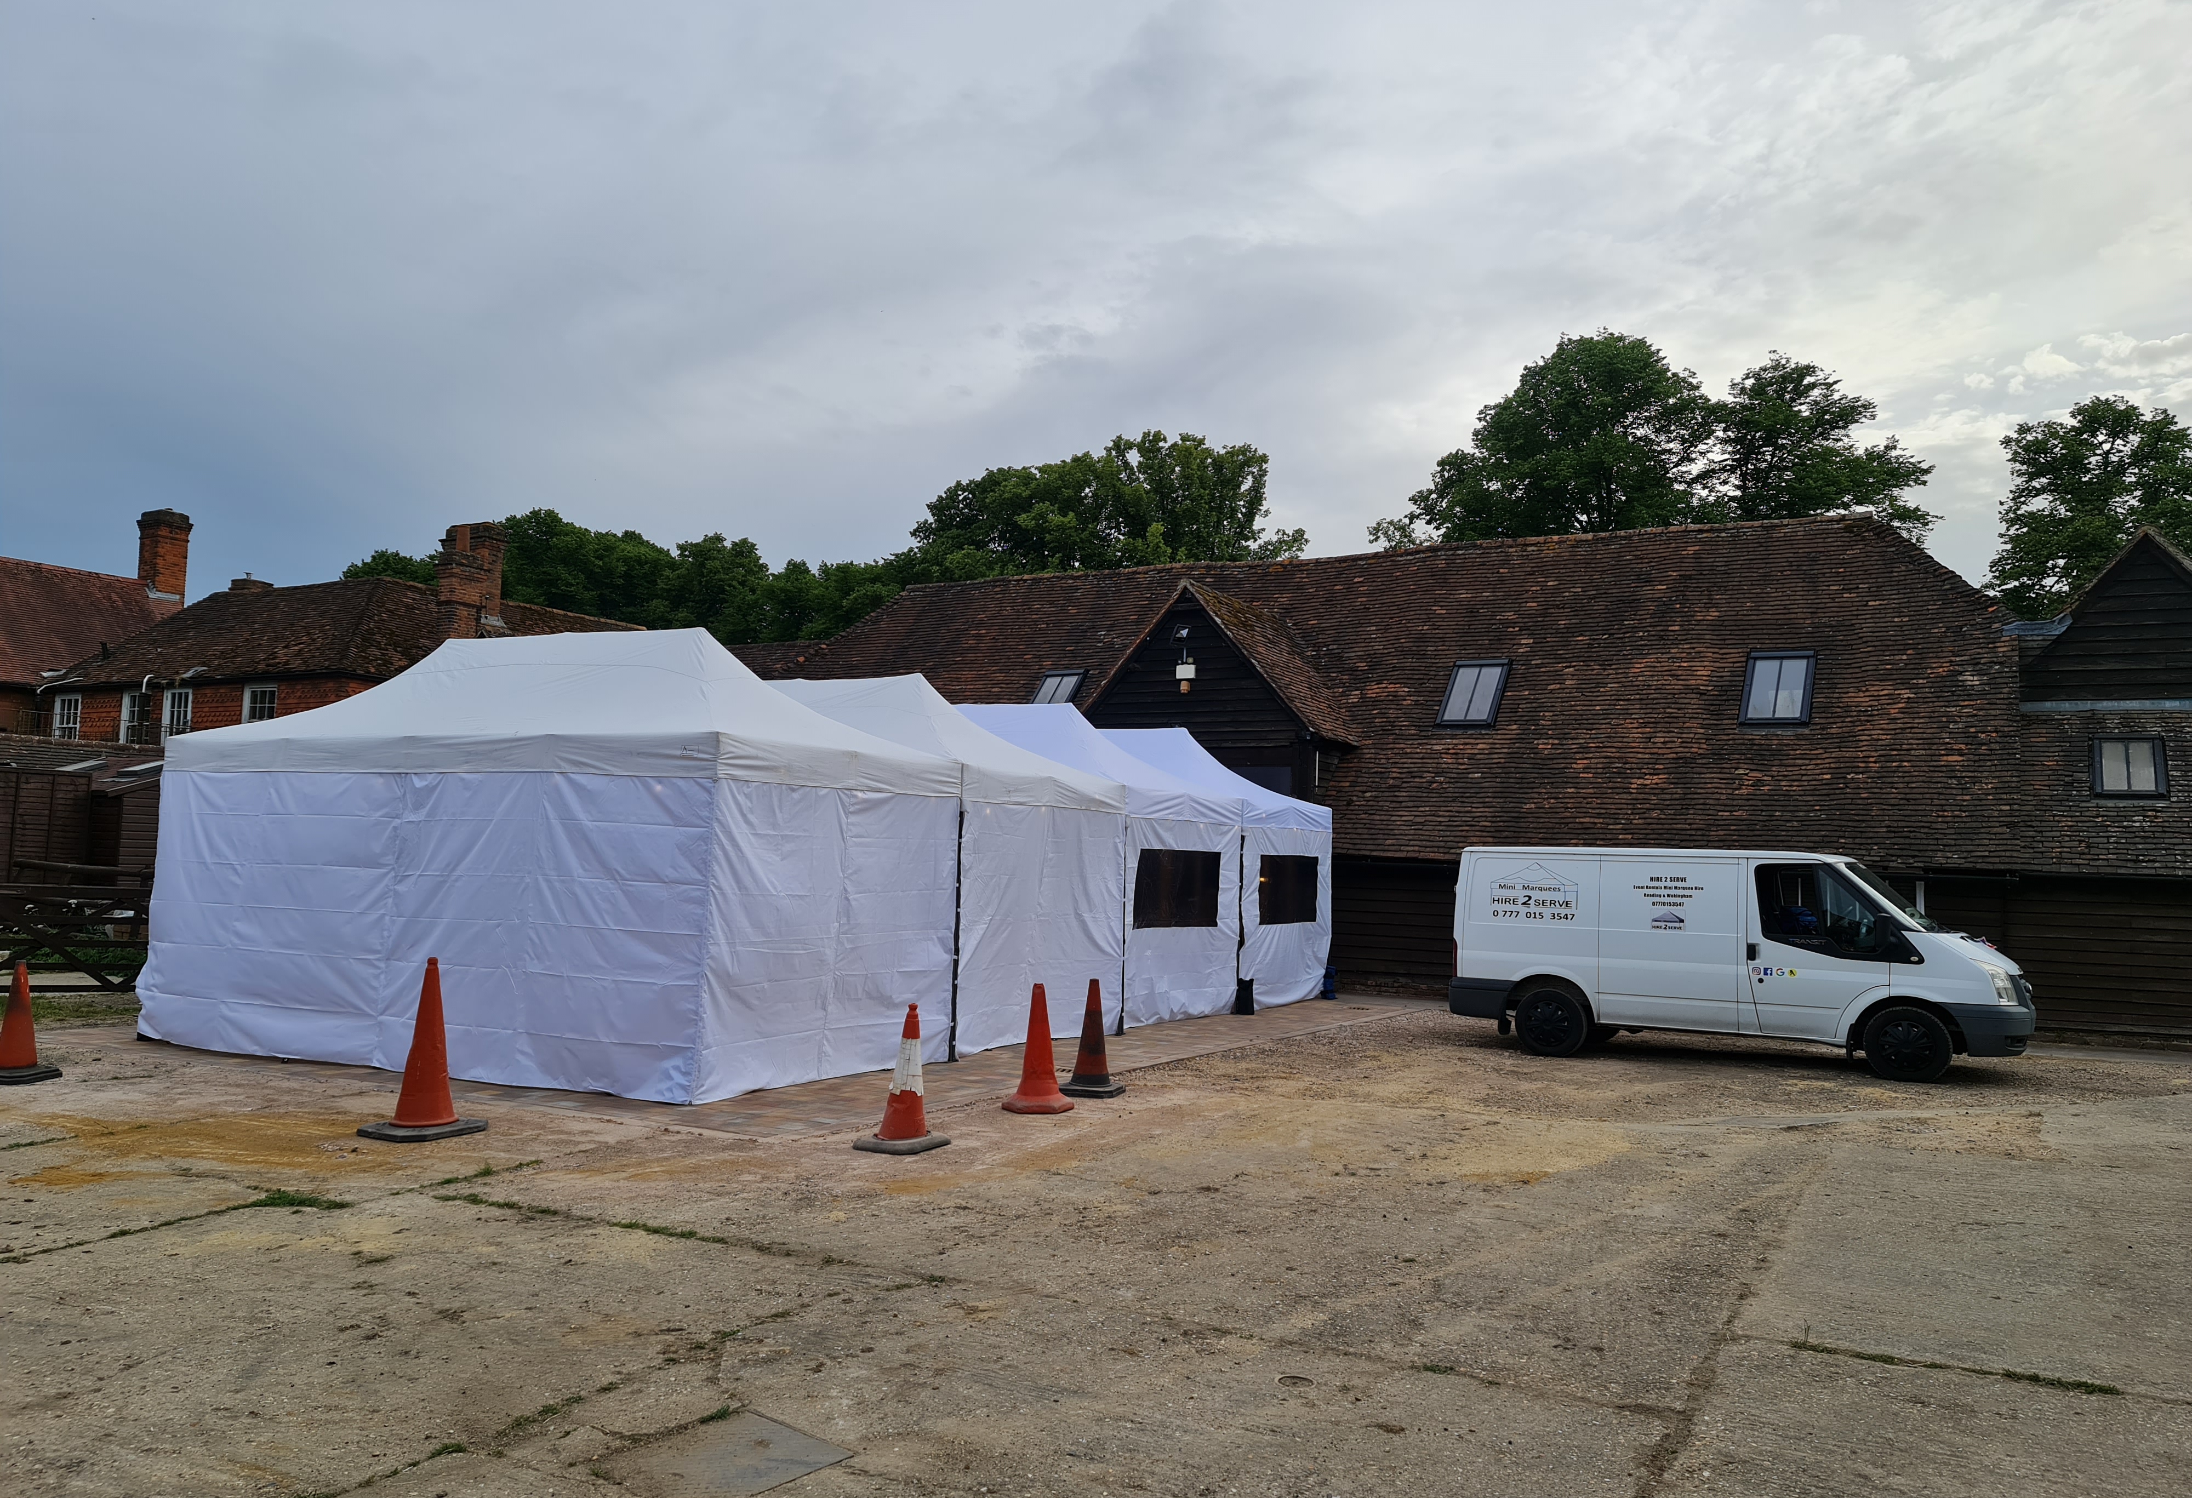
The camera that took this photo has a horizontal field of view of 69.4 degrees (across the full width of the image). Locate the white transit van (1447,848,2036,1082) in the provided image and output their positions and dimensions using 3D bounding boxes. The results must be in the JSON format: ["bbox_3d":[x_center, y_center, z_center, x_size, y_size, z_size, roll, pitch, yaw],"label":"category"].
[{"bbox_3d":[5.905,1.893,14.630,4.860,1.970,2.060,-1,-5,31],"label":"white transit van"}]

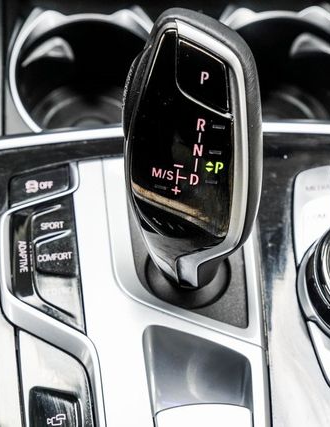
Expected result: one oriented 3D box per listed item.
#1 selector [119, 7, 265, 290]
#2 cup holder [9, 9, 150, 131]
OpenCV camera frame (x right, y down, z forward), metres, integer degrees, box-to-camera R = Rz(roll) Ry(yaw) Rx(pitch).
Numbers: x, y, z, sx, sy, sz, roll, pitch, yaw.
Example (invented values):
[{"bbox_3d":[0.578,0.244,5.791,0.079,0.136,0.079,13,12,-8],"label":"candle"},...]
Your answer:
[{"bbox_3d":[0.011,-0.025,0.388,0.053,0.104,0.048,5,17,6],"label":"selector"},{"bbox_3d":[-0.038,-0.050,0.495,0.082,0.060,0.082,-2,55,-4],"label":"cup holder"}]

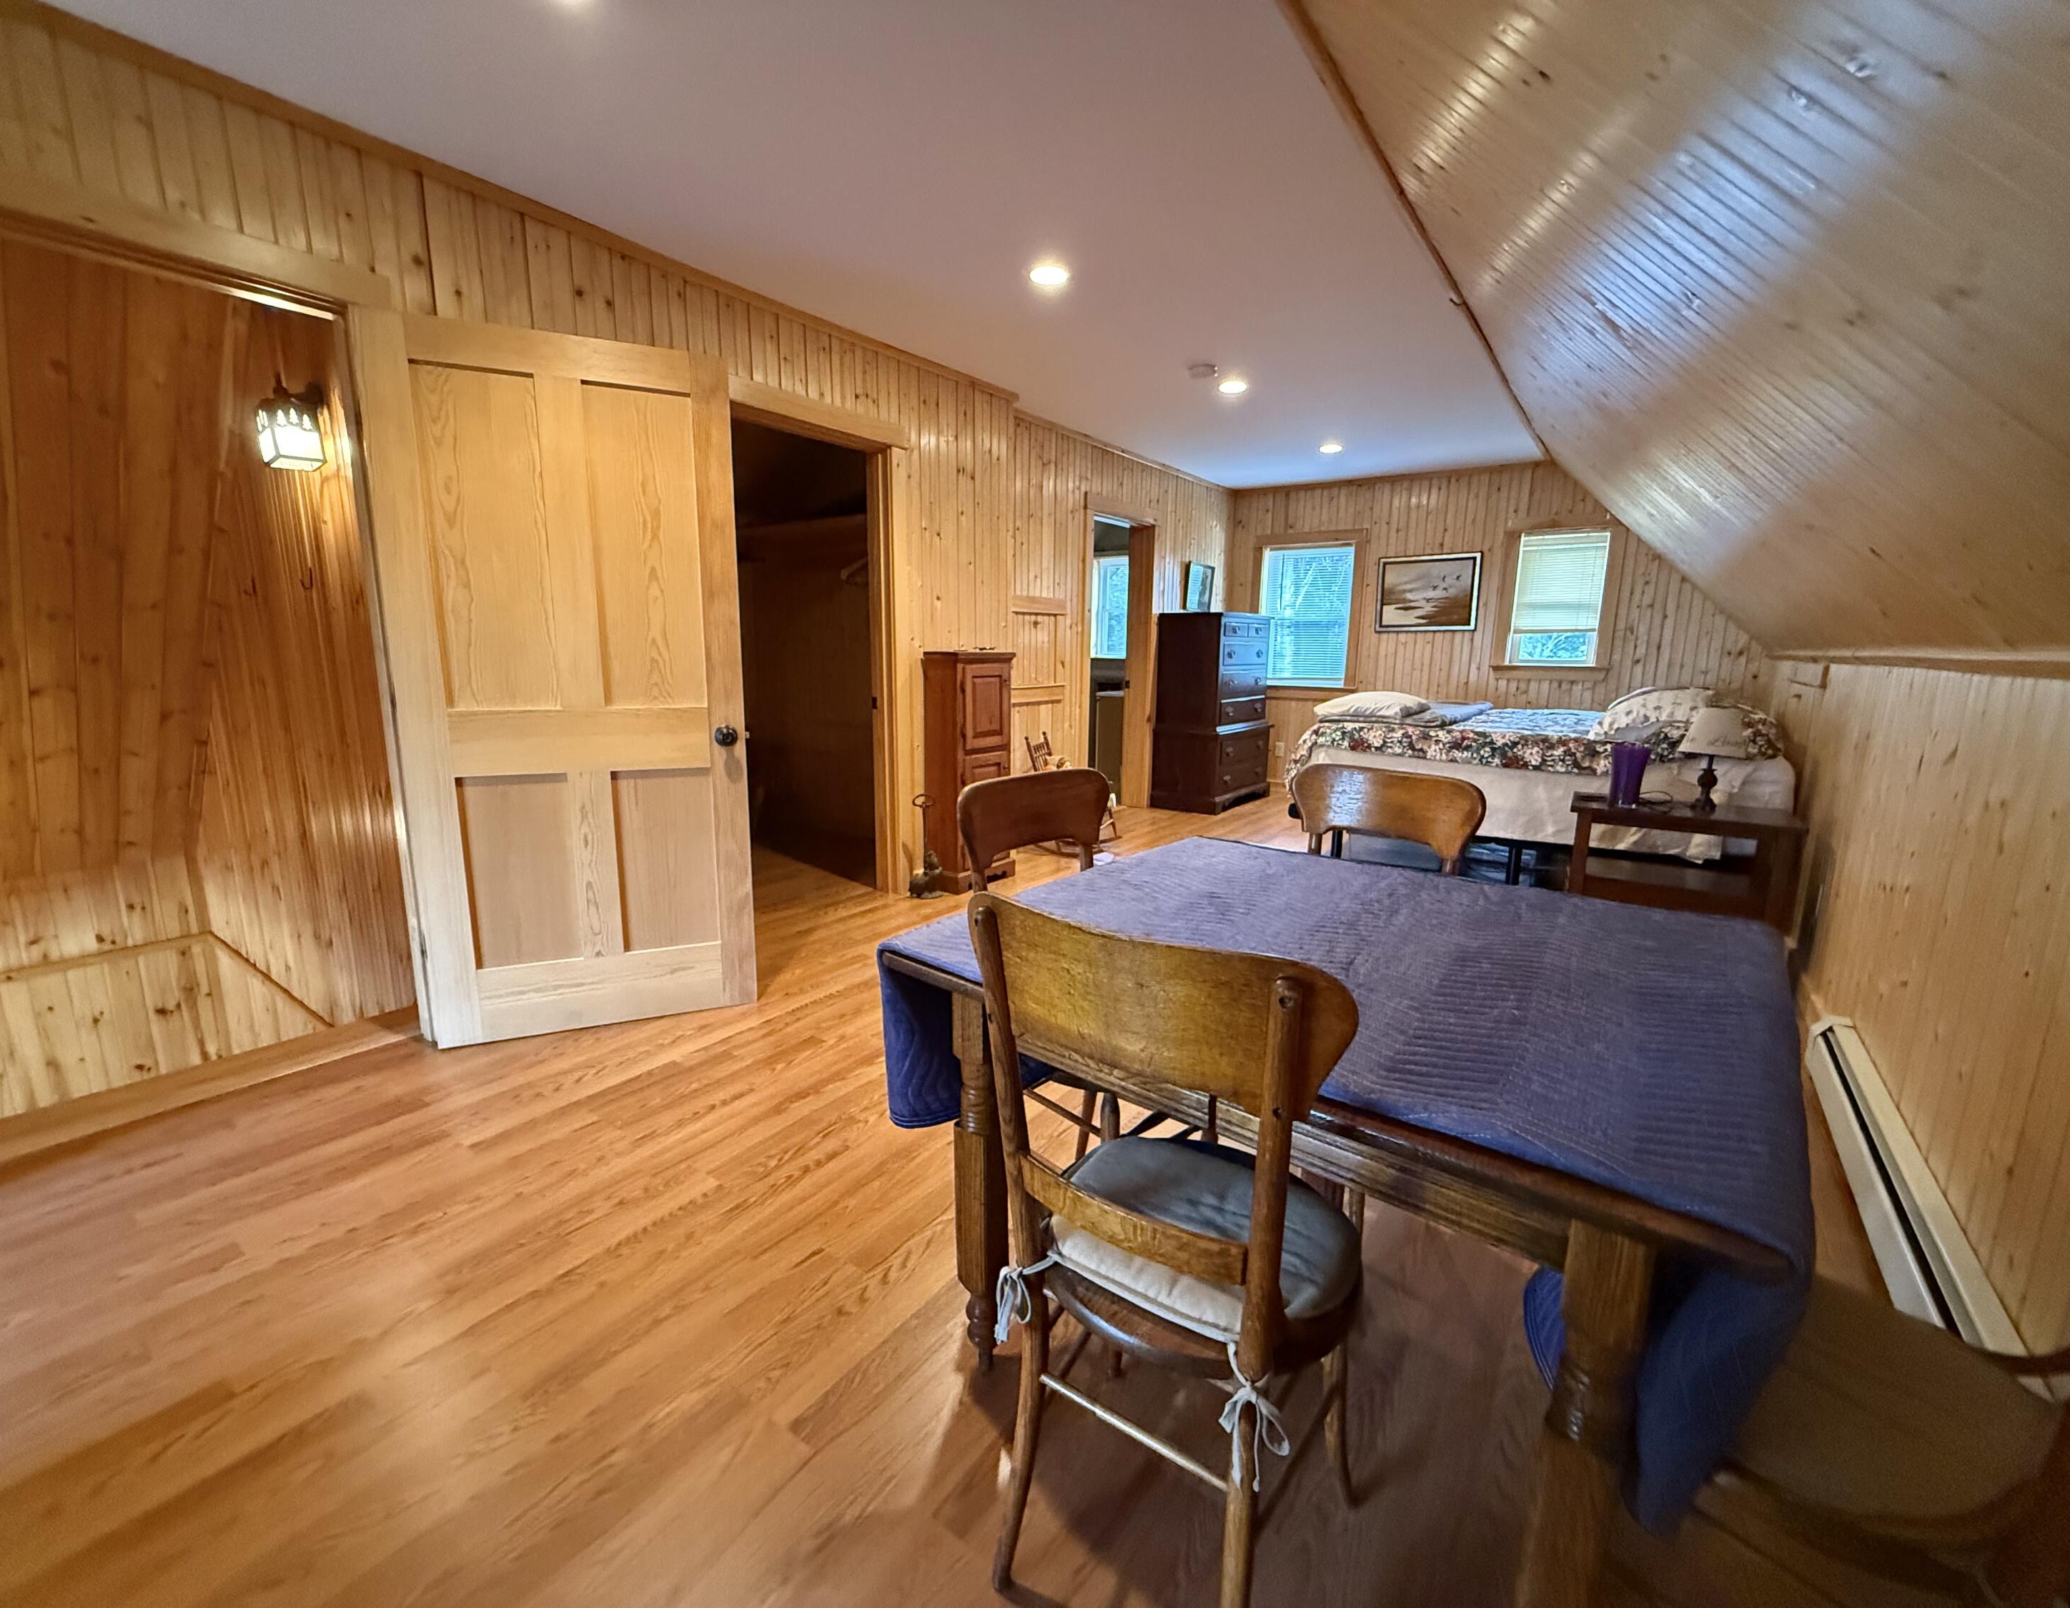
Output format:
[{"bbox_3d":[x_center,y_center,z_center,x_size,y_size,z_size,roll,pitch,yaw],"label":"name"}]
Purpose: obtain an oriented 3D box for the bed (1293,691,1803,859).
[{"bbox_3d":[2.710,-0.123,4.841,2.080,0.950,1.520,8,13,34],"label":"bed"}]

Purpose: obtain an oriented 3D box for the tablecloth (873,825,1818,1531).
[{"bbox_3d":[0.494,0.386,1.412,1.070,0.360,1.020,9,13,38],"label":"tablecloth"}]

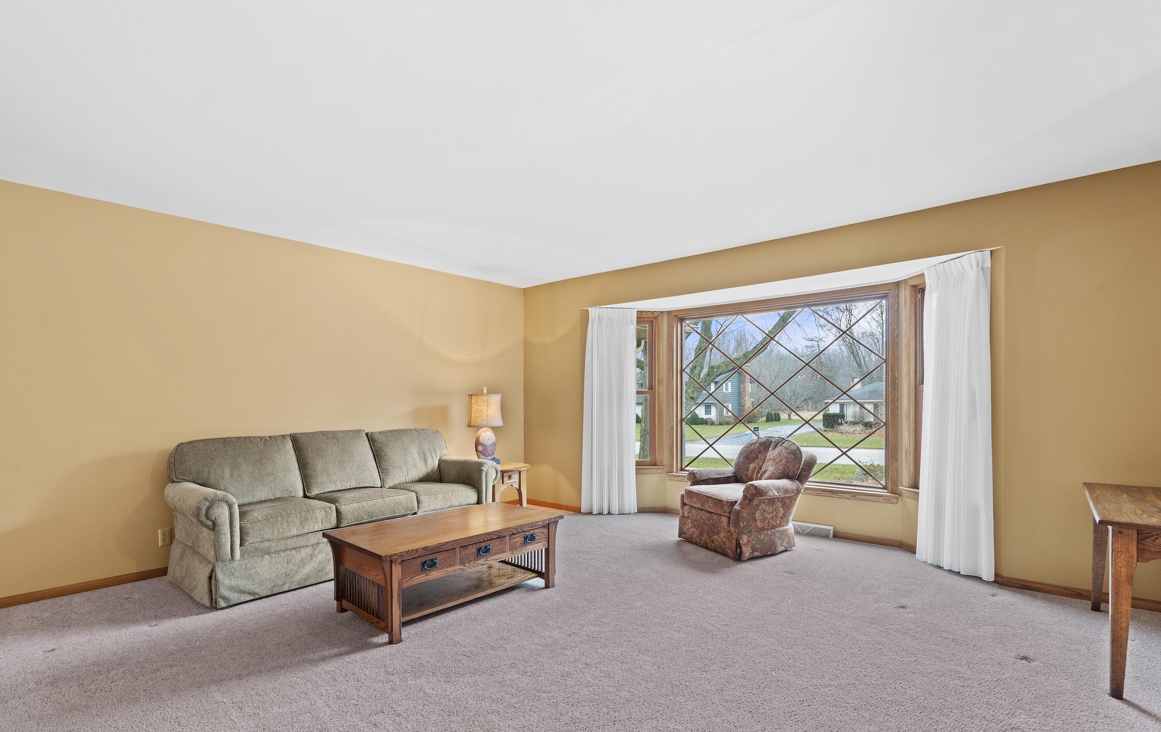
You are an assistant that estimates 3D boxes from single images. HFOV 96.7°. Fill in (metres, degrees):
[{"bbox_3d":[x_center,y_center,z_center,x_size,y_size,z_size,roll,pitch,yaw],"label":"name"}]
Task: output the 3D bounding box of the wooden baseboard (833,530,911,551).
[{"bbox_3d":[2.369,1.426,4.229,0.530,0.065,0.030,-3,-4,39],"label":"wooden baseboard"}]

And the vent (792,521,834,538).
[{"bbox_3d":[1.970,1.424,4.529,0.450,0.110,0.060,-3,-4,39],"label":"vent"}]

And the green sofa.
[{"bbox_3d":[-1.718,0.975,3.913,0.910,0.920,2.130,-3,-5,41],"label":"green sofa"}]

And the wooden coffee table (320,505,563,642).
[{"bbox_3d":[-0.762,1.156,3.075,0.665,0.440,1.220,-3,-5,41],"label":"wooden coffee table"}]

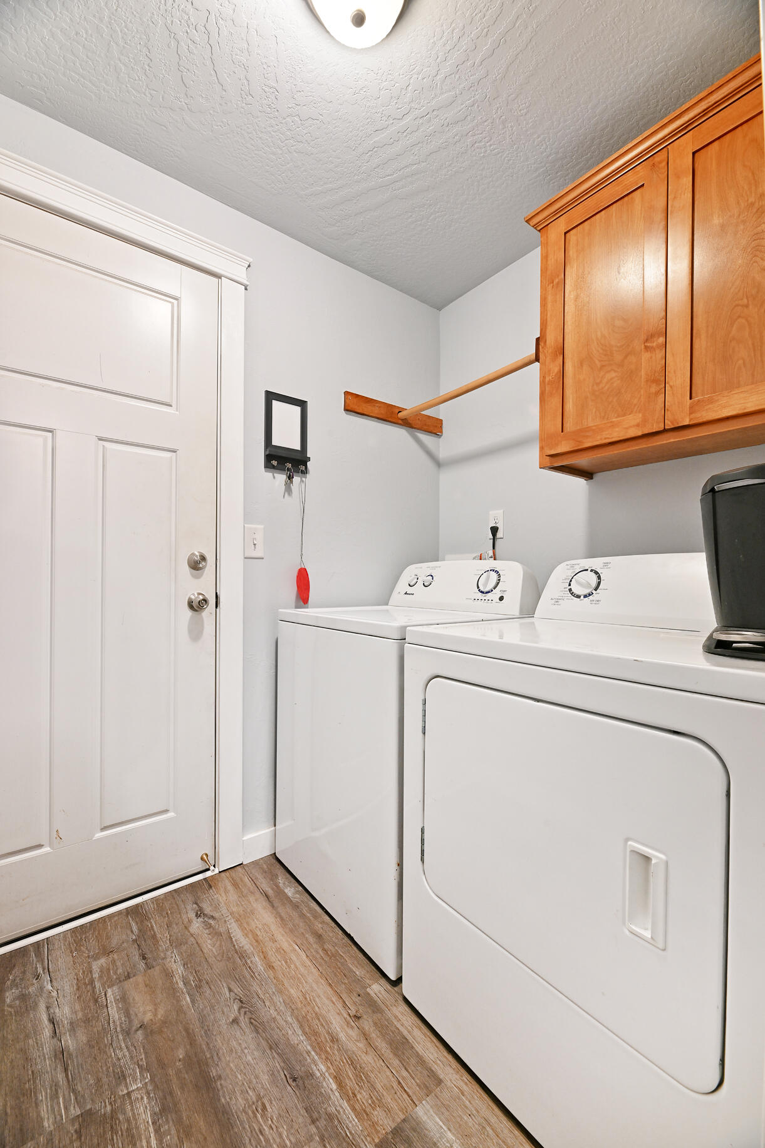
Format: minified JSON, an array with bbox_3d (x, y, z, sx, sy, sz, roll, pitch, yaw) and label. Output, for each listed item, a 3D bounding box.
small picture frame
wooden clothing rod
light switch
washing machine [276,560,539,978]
[{"bbox_3d":[-0.352,-0.522,1.660,0.166,0.281,0.040,0,0,-37],"label":"small picture frame"},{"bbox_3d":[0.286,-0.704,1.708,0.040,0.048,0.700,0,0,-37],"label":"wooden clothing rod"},{"bbox_3d":[-0.456,-0.117,1.597,0.070,0.115,0.018,0,0,-37],"label":"light switch"},{"bbox_3d":[0.094,0.490,1.573,0.670,1.089,0.683,0,0,-39],"label":"washing machine"}]

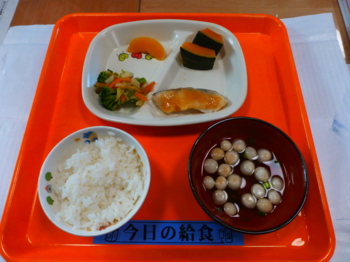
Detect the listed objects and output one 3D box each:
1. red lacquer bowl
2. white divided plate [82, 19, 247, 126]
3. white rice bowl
[{"bbox_3d":[0.070,0.050,0.262,0.111,0.065,0.111,0,67,0],"label":"red lacquer bowl"},{"bbox_3d":[-0.014,-0.079,0.338,0.217,0.029,0.174,-1,67,-1],"label":"white divided plate"},{"bbox_3d":[-0.078,0.056,0.265,0.108,0.055,0.108,0,67,0],"label":"white rice bowl"}]

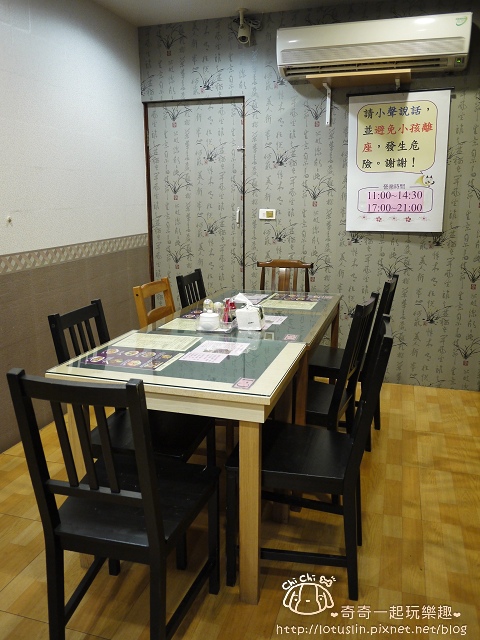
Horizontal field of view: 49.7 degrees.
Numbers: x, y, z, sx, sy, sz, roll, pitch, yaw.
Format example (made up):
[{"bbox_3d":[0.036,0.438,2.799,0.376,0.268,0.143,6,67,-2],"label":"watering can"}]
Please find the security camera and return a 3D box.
[{"bbox_3d":[0.025,-1.905,3.375,0.085,0.215,0.130,-1,13,-4],"label":"security camera"}]

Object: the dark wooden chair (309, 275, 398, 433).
[{"bbox_3d":[0.574,0.209,2.843,0.490,0.900,0.420,5,14,22],"label":"dark wooden chair"}]

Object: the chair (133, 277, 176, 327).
[{"bbox_3d":[-0.211,0.276,2.552,0.480,0.900,0.400,4,13,19],"label":"chair"}]

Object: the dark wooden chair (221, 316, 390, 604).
[{"bbox_3d":[0.245,0.444,1.804,0.490,0.900,0.420,4,13,15],"label":"dark wooden chair"}]

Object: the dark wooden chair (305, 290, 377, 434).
[{"bbox_3d":[0.306,0.338,2.273,0.490,0.900,0.420,6,14,24],"label":"dark wooden chair"}]

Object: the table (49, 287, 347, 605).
[{"bbox_3d":[-0.011,0.369,2.502,0.759,0.740,1.786,4,13,17],"label":"table"}]

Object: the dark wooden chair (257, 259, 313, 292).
[{"bbox_3d":[0.257,0.085,3.413,0.430,0.890,0.480,3,13,14],"label":"dark wooden chair"}]

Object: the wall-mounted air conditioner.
[{"bbox_3d":[0.808,-1.675,3.234,1.130,0.275,0.220,3,13,15],"label":"wall-mounted air conditioner"}]

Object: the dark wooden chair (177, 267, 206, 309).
[{"bbox_3d":[-0.059,0.188,2.939,0.490,0.900,0.420,3,13,13],"label":"dark wooden chair"}]

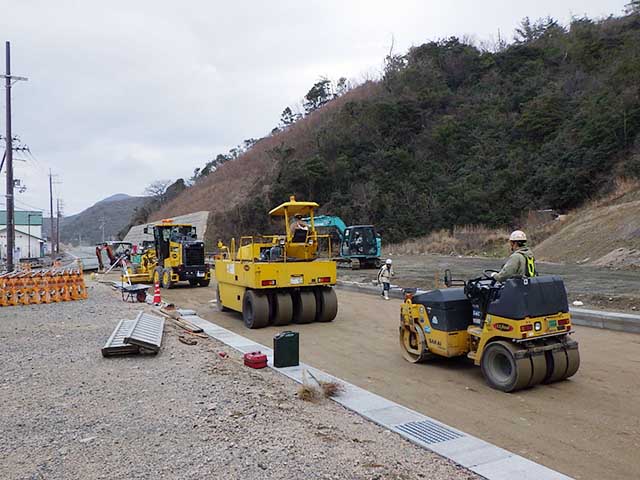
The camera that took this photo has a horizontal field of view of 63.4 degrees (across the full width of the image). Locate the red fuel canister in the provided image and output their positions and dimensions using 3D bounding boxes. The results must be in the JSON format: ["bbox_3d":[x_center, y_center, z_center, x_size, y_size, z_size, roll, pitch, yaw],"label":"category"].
[{"bbox_3d":[-0.867,1.607,6.983,0.190,0.195,0.280,1,-1,-41],"label":"red fuel canister"}]

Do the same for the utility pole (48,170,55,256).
[{"bbox_3d":[-34.192,-3.442,66.040,0.340,11.220,0.340,-2,-1,0],"label":"utility pole"}]

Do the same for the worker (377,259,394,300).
[{"bbox_3d":[2.575,1.532,20.185,0.550,1.580,0.500,1,-1,-45],"label":"worker"}]

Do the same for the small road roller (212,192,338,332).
[{"bbox_3d":[-1.524,0.556,14.678,2.200,3.260,4.600,0,-1,-27],"label":"small road roller"}]

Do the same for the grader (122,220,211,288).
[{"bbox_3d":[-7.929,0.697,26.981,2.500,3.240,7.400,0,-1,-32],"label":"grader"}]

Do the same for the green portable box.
[{"bbox_3d":[-0.444,1.468,6.905,0.325,0.470,0.160,0,-1,-27],"label":"green portable box"}]

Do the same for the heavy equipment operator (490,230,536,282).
[{"bbox_3d":[2.929,0.503,7.825,0.550,1.280,0.800,0,-1,-32],"label":"heavy equipment operator"}]

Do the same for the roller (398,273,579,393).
[{"bbox_3d":[2.600,1.305,8.423,1.280,1.630,2.850,0,-1,-28],"label":"roller"}]

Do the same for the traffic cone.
[{"bbox_3d":[-4.489,1.488,14.285,0.370,0.670,0.370,0,-1,0],"label":"traffic cone"}]

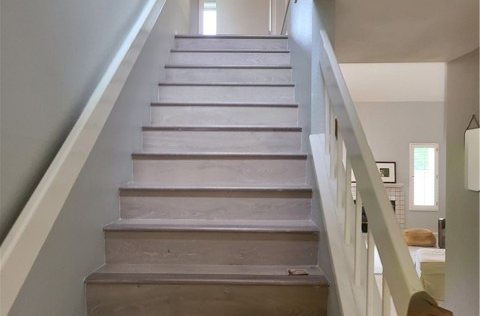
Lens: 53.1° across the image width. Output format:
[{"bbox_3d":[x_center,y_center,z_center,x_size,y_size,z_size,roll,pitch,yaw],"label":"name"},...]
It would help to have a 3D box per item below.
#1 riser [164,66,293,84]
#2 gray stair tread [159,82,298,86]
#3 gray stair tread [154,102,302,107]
[{"bbox_3d":[-0.095,-0.672,4.057,1.059,0.160,0.022,0,0,1],"label":"riser"},{"bbox_3d":[-0.100,-0.565,3.892,1.059,0.030,0.308,0,0,1],"label":"gray stair tread"},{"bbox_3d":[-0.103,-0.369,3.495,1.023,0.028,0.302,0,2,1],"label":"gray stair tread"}]

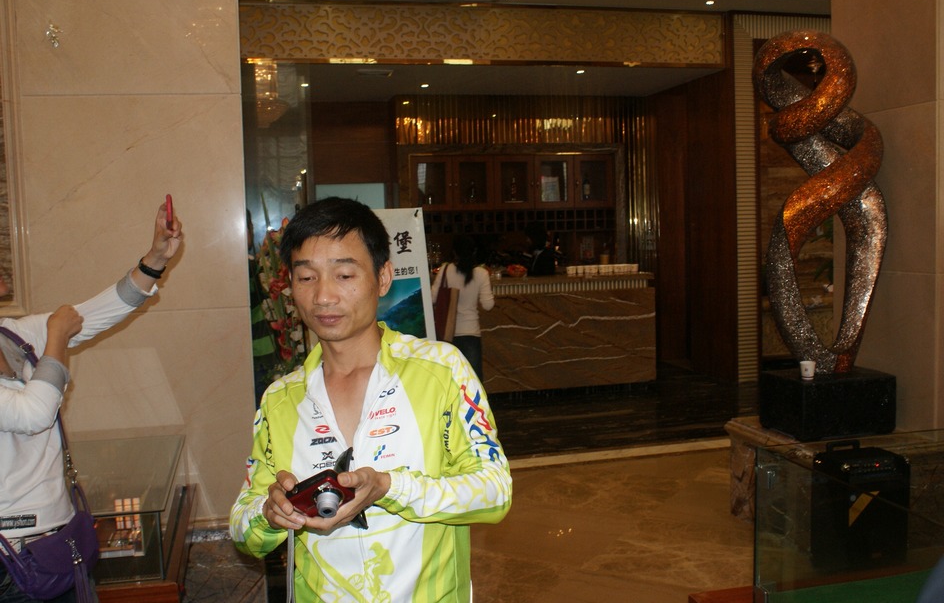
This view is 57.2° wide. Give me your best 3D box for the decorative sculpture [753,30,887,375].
[{"bbox_3d":[1.821,-0.520,4.533,0.600,1.764,0.380,-3,4,-14],"label":"decorative sculpture"}]

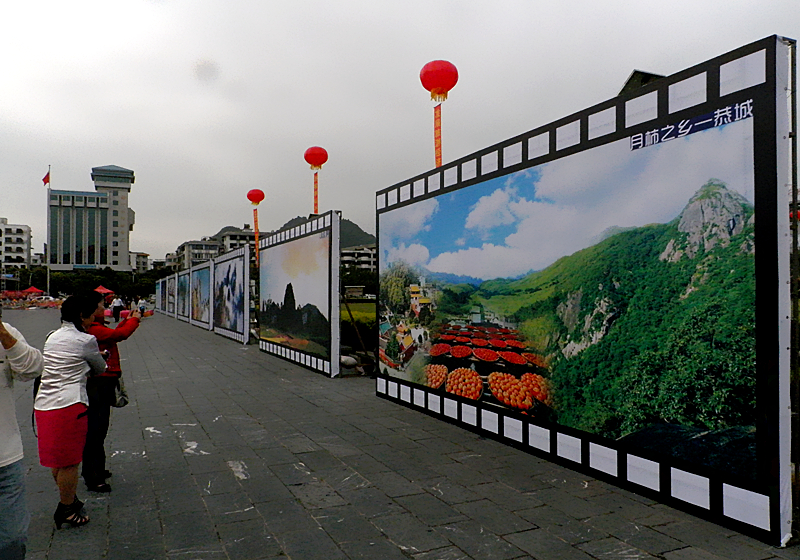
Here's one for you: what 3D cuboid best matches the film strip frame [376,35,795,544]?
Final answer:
[{"bbox_3d":[1.079,0.131,6.619,0.180,3.170,6.310,1,-2,-25],"label":"film strip frame"}]

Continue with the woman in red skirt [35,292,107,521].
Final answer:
[{"bbox_3d":[-2.287,0.906,4.170,0.430,1.570,0.420,-1,-2,38],"label":"woman in red skirt"}]

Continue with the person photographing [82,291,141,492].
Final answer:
[{"bbox_3d":[-2.359,0.866,4.941,0.520,1.570,0.480,2,-2,-36],"label":"person photographing"}]

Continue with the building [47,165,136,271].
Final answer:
[{"bbox_3d":[-100.460,-14.286,196.104,25.000,43.400,15.000,1,-2,-25],"label":"building"}]

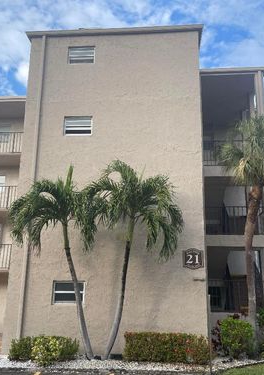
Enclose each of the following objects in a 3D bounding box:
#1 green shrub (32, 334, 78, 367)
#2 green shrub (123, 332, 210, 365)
[{"bbox_3d":[-1.945,4.045,9.425,1.227,0.619,1.050,0,-15,5],"label":"green shrub"},{"bbox_3d":[0.870,4.097,9.577,2.235,0.711,0.750,0,-15,5],"label":"green shrub"}]

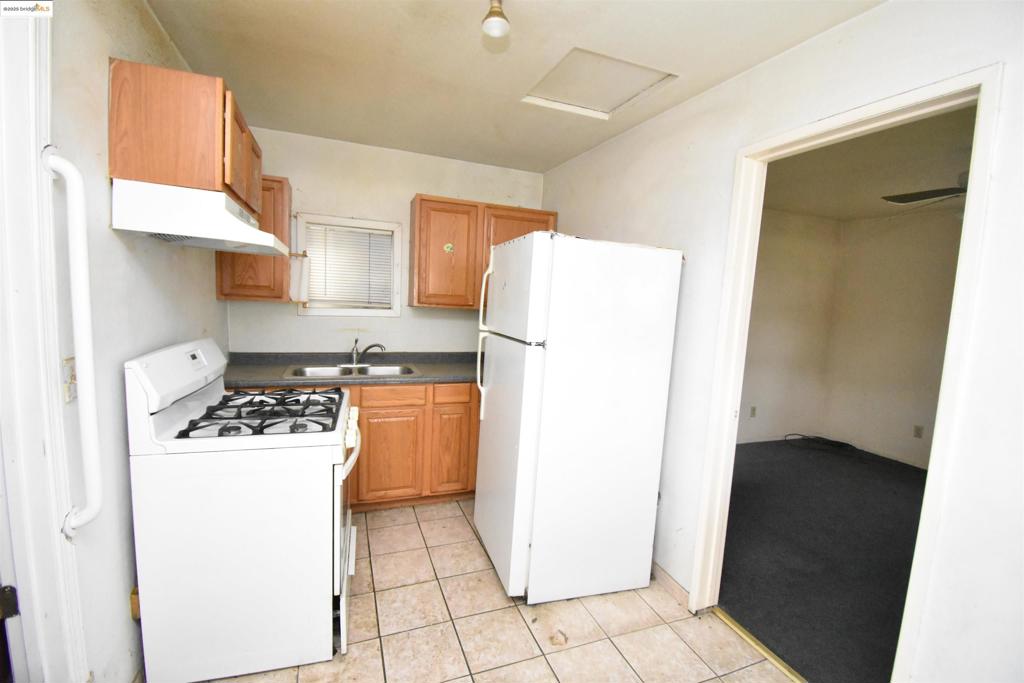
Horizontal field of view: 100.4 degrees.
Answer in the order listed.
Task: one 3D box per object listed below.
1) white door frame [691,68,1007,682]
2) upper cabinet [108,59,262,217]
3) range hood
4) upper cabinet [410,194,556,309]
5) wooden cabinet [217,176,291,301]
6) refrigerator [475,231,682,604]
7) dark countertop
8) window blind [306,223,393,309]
[{"bbox_3d":[1.113,0.287,1.589,0.150,2.117,0.792,1,7,-22],"label":"white door frame"},{"bbox_3d":[-1.266,-0.752,1.759,0.325,0.365,0.750,0,7,-23],"label":"upper cabinet"},{"bbox_3d":[-1.222,-0.485,1.806,0.450,0.170,0.740,0,7,-23],"label":"range hood"},{"bbox_3d":[-0.216,-0.631,3.253,1.062,0.762,0.325,1,7,-22],"label":"upper cabinet"},{"bbox_3d":[-1.615,-0.636,2.691,0.379,0.759,0.325,1,7,-22],"label":"wooden cabinet"},{"bbox_3d":[0.277,0.370,2.331,0.790,1.710,0.700,1,6,-18],"label":"refrigerator"},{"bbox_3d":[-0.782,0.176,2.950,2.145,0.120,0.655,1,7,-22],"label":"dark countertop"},{"bbox_3d":[-1.164,-0.529,3.079,0.584,0.580,0.040,1,7,-22],"label":"window blind"}]

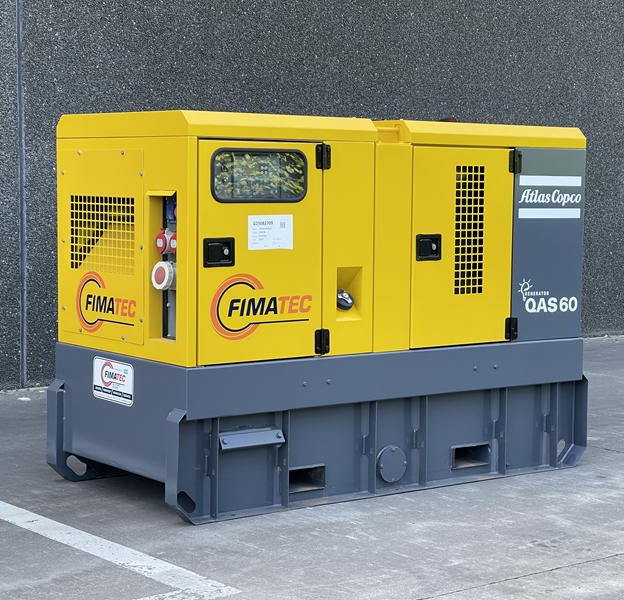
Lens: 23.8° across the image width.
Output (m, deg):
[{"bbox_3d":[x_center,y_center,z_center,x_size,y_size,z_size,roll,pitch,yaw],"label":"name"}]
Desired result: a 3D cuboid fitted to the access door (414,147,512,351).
[{"bbox_3d":[0.666,-0.238,6.561,0.618,0.883,0.049,-3,6,-38],"label":"access door"}]

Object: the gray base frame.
[{"bbox_3d":[0.080,0.493,6.826,2.328,0.615,1.069,-3,6,-38],"label":"gray base frame"}]

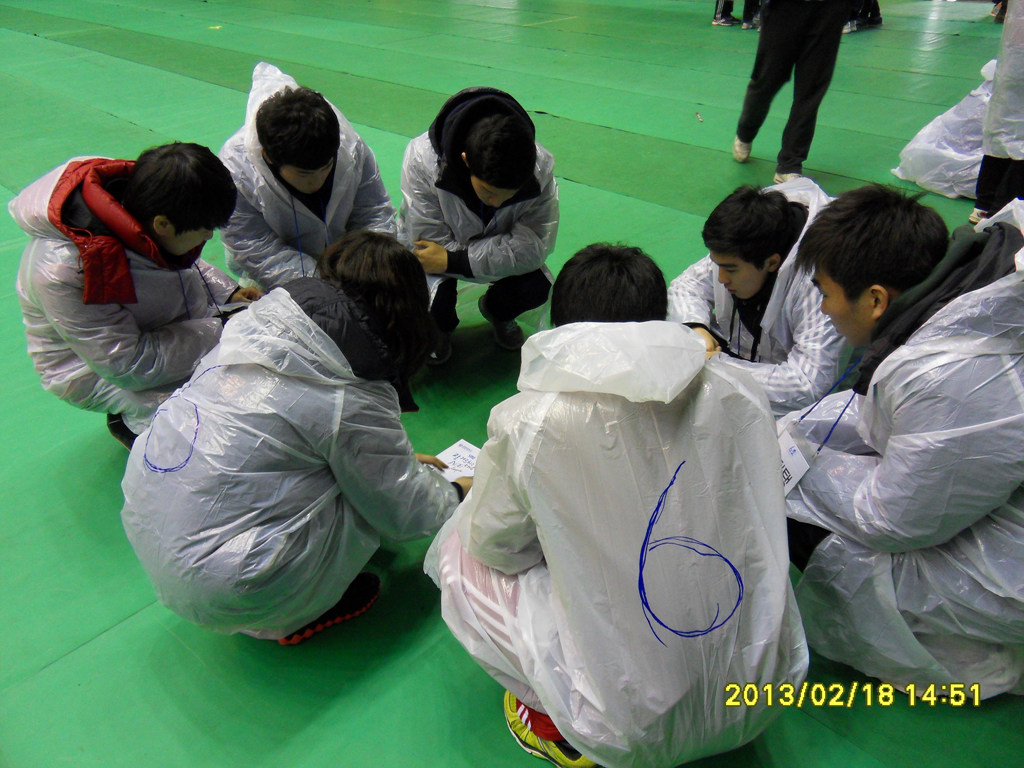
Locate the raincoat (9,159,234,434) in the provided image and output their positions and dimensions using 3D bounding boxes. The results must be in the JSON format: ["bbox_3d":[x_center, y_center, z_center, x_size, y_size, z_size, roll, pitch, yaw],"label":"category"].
[{"bbox_3d":[-0.972,-0.220,1.957,0.560,0.730,0.540,9,35,14],"label":"raincoat"}]

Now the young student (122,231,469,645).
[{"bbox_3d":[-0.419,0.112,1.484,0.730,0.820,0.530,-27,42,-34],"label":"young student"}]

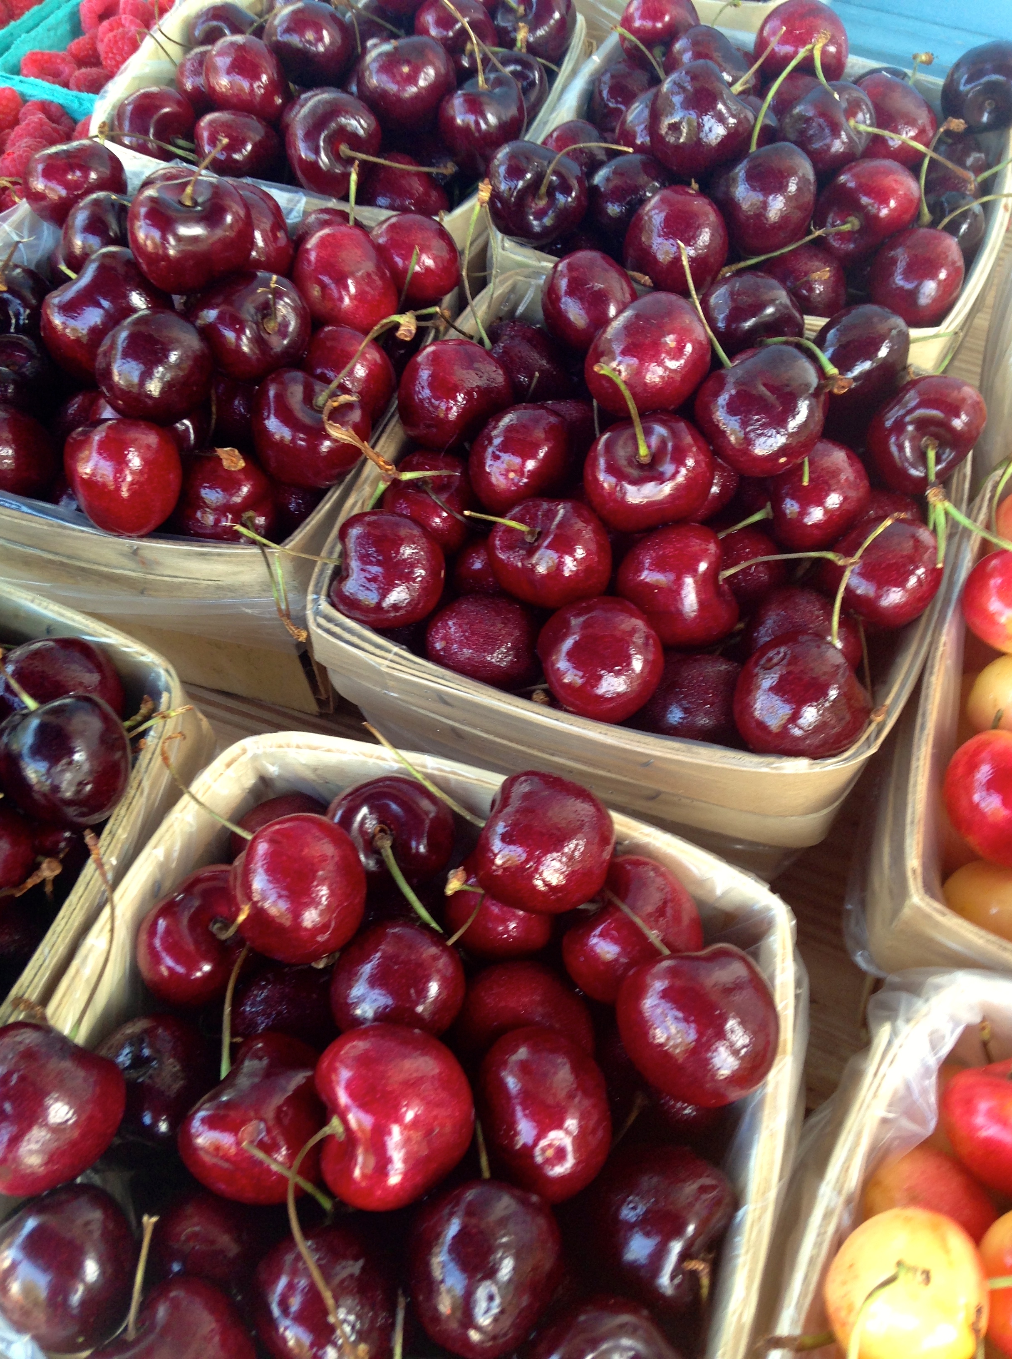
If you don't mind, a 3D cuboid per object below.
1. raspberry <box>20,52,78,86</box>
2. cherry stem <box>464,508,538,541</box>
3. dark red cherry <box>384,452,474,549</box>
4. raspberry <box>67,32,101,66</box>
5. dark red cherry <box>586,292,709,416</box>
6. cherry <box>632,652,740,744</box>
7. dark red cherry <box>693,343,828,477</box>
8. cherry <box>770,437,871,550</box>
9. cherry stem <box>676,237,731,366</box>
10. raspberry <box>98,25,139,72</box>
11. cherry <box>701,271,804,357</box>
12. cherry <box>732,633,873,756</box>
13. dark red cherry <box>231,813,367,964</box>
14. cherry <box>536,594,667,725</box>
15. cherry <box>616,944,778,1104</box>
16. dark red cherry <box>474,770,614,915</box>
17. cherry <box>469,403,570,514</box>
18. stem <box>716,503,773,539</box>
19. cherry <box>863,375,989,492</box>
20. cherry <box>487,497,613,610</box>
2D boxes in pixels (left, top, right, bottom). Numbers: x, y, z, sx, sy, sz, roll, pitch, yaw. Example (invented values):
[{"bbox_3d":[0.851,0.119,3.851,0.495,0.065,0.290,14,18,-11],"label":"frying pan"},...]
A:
[{"bbox_3d":[-0.156,-0.207,0.440,0.018,0.017,0.018,-4,57,0],"label":"raspberry"},{"bbox_3d":[-0.001,-0.032,0.263,0.018,0.003,0.002,11,51,-28],"label":"cherry stem"},{"bbox_3d":[-0.017,-0.041,0.300,0.024,0.022,0.024,-1,60,2],"label":"dark red cherry"},{"bbox_3d":[-0.146,-0.218,0.450,0.015,0.016,0.015,-17,58,-6],"label":"raspberry"},{"bbox_3d":[0.032,-0.073,0.292,0.026,0.025,0.027,-1,102,-6],"label":"dark red cherry"},{"bbox_3d":[0.039,0.005,0.274,0.025,0.024,0.025,-4,57,0],"label":"cherry"},{"bbox_3d":[0.055,-0.059,0.281,0.028,0.026,0.026,-4,57,0],"label":"dark red cherry"},{"bbox_3d":[0.072,-0.043,0.298,0.025,0.025,0.025,0,53,0],"label":"cherry"},{"bbox_3d":[0.047,-0.089,0.308,0.003,0.034,0.002,-28,23,0],"label":"cherry stem"},{"bbox_3d":[-0.130,-0.212,0.438,0.017,0.018,0.017,-4,57,0],"label":"raspberry"},{"bbox_3d":[0.062,-0.091,0.326,0.026,0.024,0.025,0,53,0],"label":"cherry"},{"bbox_3d":[0.058,0.003,0.254,0.027,0.025,0.025,-4,57,0],"label":"cherry"},{"bbox_3d":[-0.038,0.038,0.238,0.025,0.026,0.025,-4,57,0],"label":"dark red cherry"},{"bbox_3d":[0.019,-0.004,0.267,0.026,0.025,0.025,-4,57,0],"label":"cherry"},{"bbox_3d":[0.032,0.058,0.219,0.028,0.025,0.026,6,99,0],"label":"cherry"},{"bbox_3d":[0.007,0.031,0.243,0.025,0.025,0.025,25,90,18],"label":"dark red cherry"},{"bbox_3d":[0.003,-0.051,0.298,0.022,0.025,0.024,28,29,-7],"label":"cherry"},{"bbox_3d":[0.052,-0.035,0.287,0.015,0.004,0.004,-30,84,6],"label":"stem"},{"bbox_3d":[0.091,-0.053,0.282,0.024,0.028,0.024,53,25,-6],"label":"cherry"},{"bbox_3d":[0.009,-0.027,0.279,0.027,0.025,0.025,-5,73,21],"label":"cherry"}]

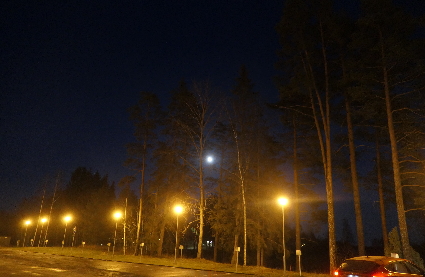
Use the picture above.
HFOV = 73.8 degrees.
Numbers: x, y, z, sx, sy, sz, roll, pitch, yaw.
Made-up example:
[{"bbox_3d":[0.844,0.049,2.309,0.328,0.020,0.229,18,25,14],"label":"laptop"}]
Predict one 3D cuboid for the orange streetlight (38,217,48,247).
[{"bbox_3d":[-27.675,15.389,45.860,0.450,4.200,0.500,-17,-27,41],"label":"orange streetlight"}]

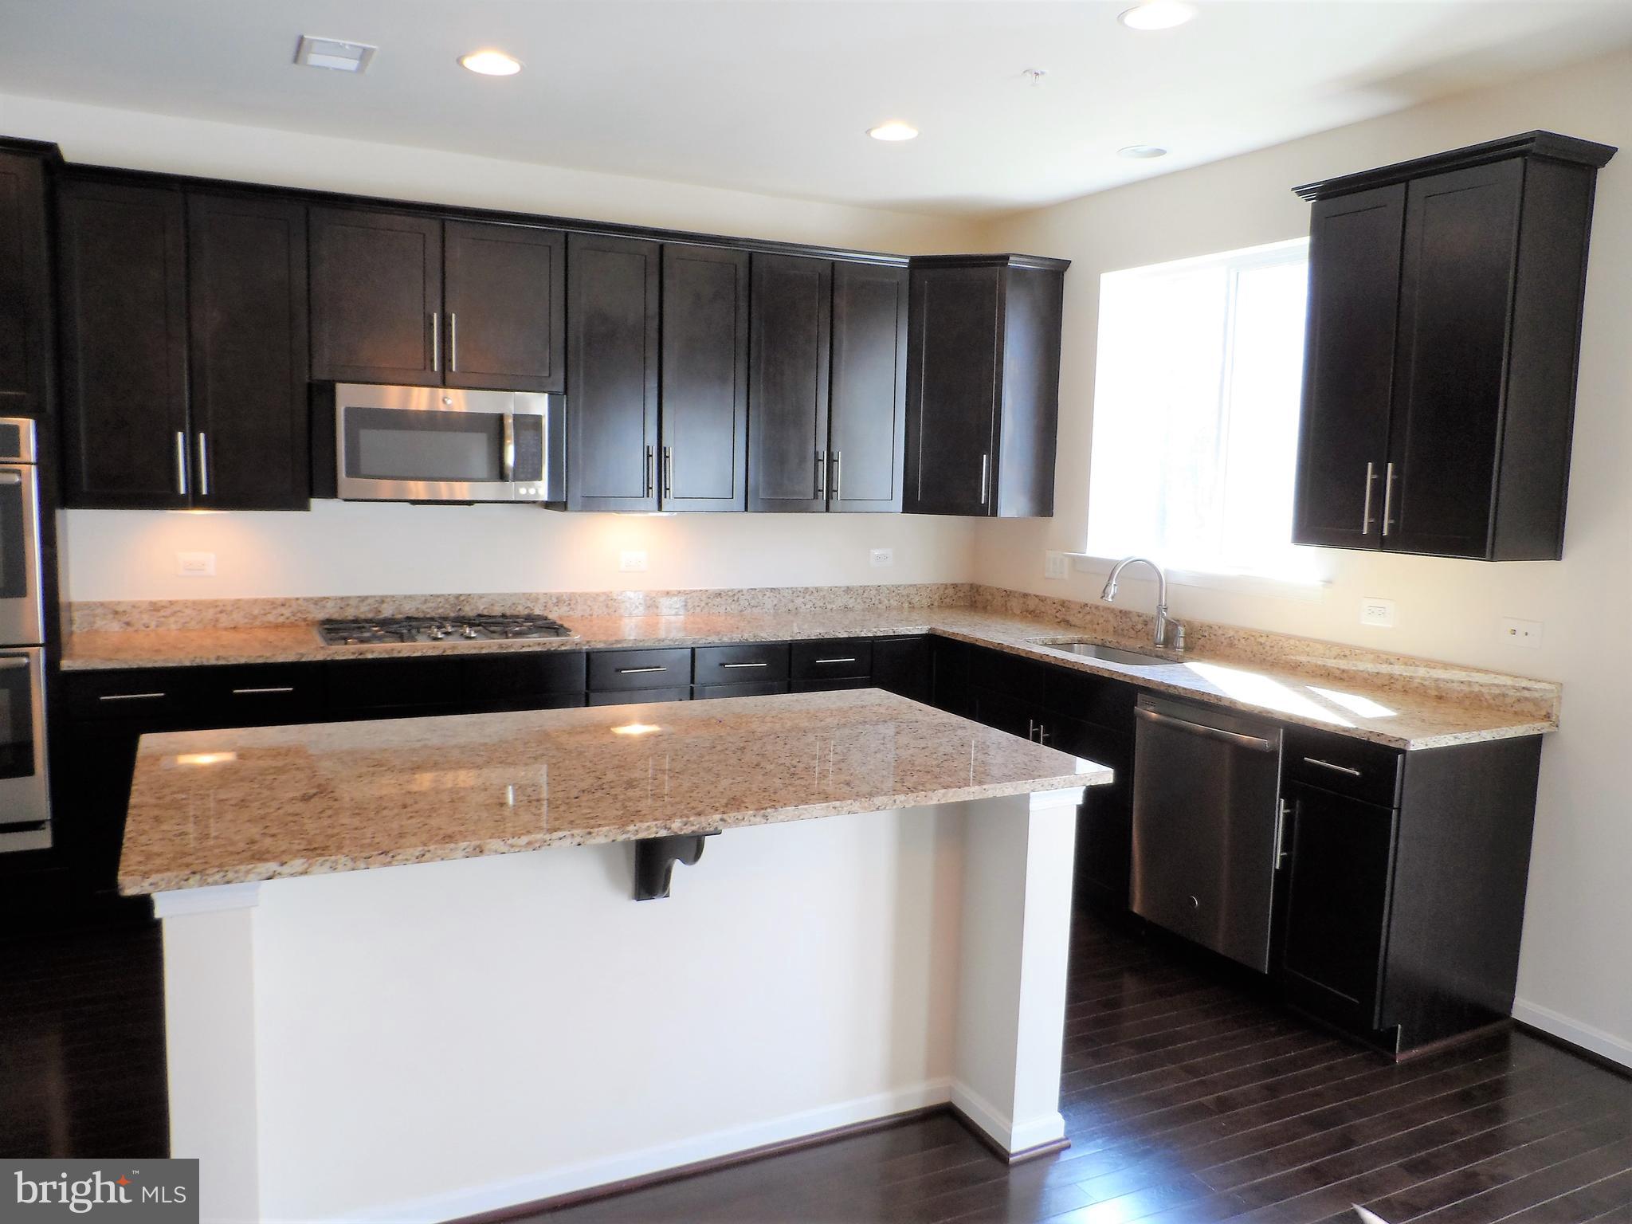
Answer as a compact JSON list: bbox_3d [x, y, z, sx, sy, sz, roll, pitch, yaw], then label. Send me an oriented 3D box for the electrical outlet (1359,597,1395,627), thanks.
[{"bbox_3d":[1.846,0.001,3.725,0.008,0.083,0.121,-2,8,-27],"label":"electrical outlet"}]

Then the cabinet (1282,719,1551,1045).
[{"bbox_3d":[1.724,0.771,3.337,0.632,0.876,0.369,-2,8,-27],"label":"cabinet"}]

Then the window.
[{"bbox_3d":[1.513,-0.776,4.401,0.100,1.205,1.195,-2,8,-27],"label":"window"}]

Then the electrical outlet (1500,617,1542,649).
[{"bbox_3d":[2.063,0.059,3.312,0.008,0.076,0.121,-2,8,-27],"label":"electrical outlet"}]

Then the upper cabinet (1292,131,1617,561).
[{"bbox_3d":[1.804,-0.728,3.340,0.385,1.105,0.740,-2,8,-27],"label":"upper cabinet"}]

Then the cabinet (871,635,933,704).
[{"bbox_3d":[0.229,0.503,5.196,0.332,0.875,0.632,-2,8,-27],"label":"cabinet"}]

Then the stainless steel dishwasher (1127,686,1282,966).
[{"bbox_3d":[1.484,0.680,3.745,0.615,0.775,0.597,-2,8,-27],"label":"stainless steel dishwasher"}]

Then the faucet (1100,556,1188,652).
[{"bbox_3d":[1.266,-0.035,4.402,0.275,0.356,0.120,0,7,-13],"label":"faucet"}]

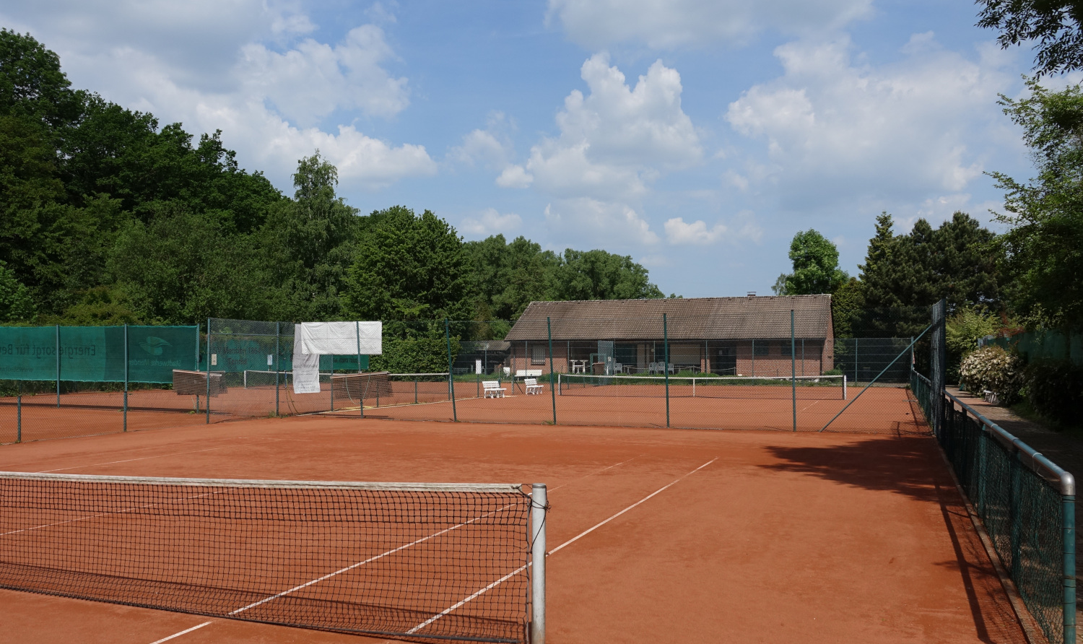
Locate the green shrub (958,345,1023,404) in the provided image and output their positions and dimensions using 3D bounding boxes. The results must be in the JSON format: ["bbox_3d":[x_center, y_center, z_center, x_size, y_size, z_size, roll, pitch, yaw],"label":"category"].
[{"bbox_3d":[18.861,2.161,34.057,2.700,2.404,2.600,-1,-3,23],"label":"green shrub"}]

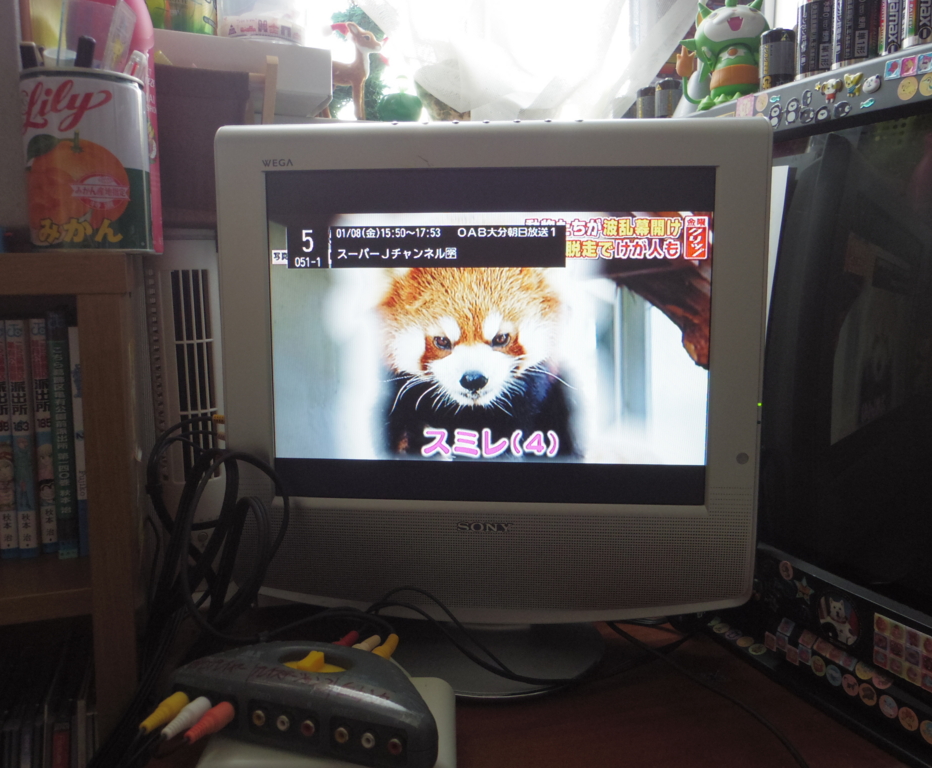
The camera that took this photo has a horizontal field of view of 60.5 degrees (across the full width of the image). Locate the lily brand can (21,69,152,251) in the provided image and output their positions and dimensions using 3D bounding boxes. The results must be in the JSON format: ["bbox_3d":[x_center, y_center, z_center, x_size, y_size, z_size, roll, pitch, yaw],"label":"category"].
[{"bbox_3d":[-0.254,-0.145,0.539,0.076,0.113,0.076,-2,7,-17],"label":"lily brand can"}]

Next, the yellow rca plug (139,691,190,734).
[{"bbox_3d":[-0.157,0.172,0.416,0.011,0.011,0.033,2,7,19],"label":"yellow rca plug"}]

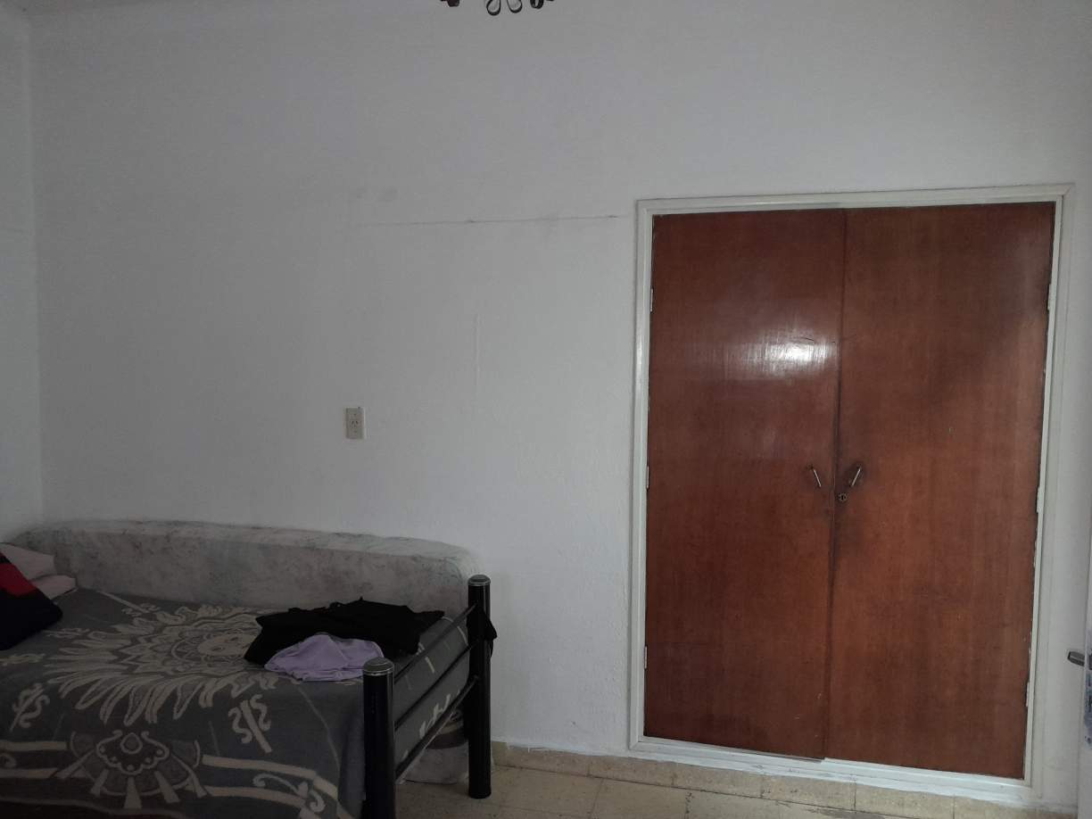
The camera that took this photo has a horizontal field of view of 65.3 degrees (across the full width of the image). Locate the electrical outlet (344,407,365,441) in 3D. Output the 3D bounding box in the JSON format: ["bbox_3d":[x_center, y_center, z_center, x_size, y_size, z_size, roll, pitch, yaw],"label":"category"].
[{"bbox_3d":[-0.711,0.053,3.179,0.073,0.117,0.012,1,4,13],"label":"electrical outlet"}]

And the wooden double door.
[{"bbox_3d":[0.949,0.262,2.814,1.219,1.816,0.050,1,4,13],"label":"wooden double door"}]

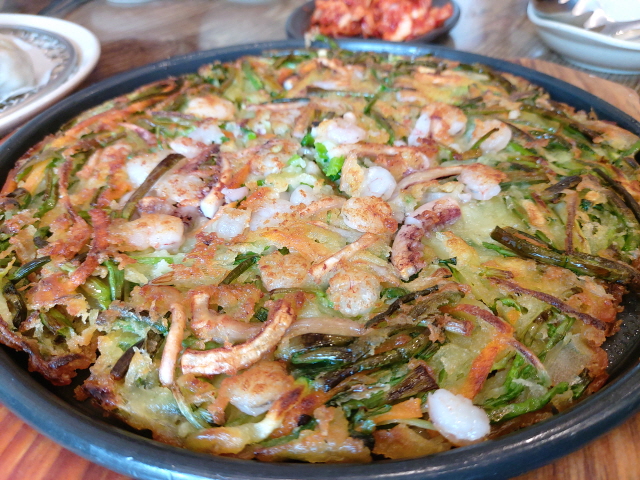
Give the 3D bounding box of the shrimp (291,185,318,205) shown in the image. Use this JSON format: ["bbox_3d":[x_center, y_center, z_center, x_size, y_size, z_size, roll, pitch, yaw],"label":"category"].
[{"bbox_3d":[-0.006,-0.018,0.185,0.013,0.008,0.009,-1,41,0],"label":"shrimp"}]

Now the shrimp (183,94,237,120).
[{"bbox_3d":[-0.058,-0.071,0.247,0.027,0.010,0.014,-1,41,0],"label":"shrimp"}]

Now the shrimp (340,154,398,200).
[{"bbox_3d":[0.022,-0.028,0.205,0.025,0.015,0.022,-2,40,1],"label":"shrimp"}]

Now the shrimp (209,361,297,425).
[{"bbox_3d":[-0.018,0.039,0.119,0.022,0.010,0.013,-13,42,-14],"label":"shrimp"}]

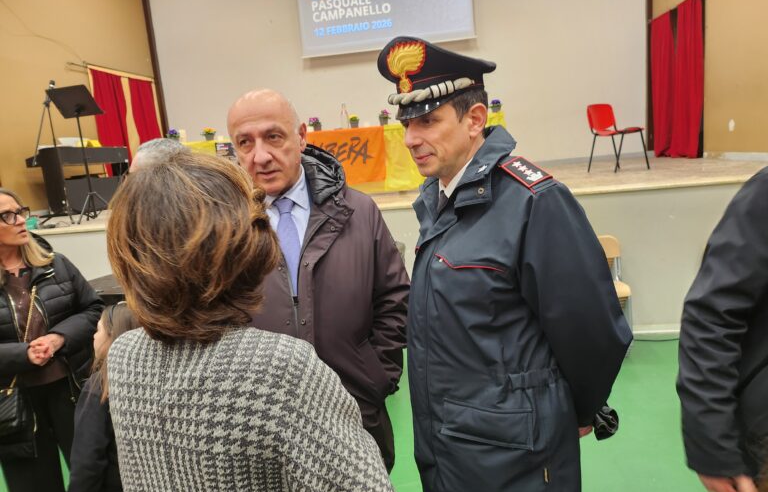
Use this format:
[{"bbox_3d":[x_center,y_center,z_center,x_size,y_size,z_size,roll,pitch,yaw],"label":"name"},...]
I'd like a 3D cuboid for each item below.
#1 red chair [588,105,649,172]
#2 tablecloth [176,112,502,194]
[{"bbox_3d":[2.687,-1.257,6.142,0.500,0.780,0.520,-7,10,-12],"label":"red chair"},{"bbox_3d":[-0.477,-0.950,6.072,3.620,0.730,0.680,-4,10,8],"label":"tablecloth"}]

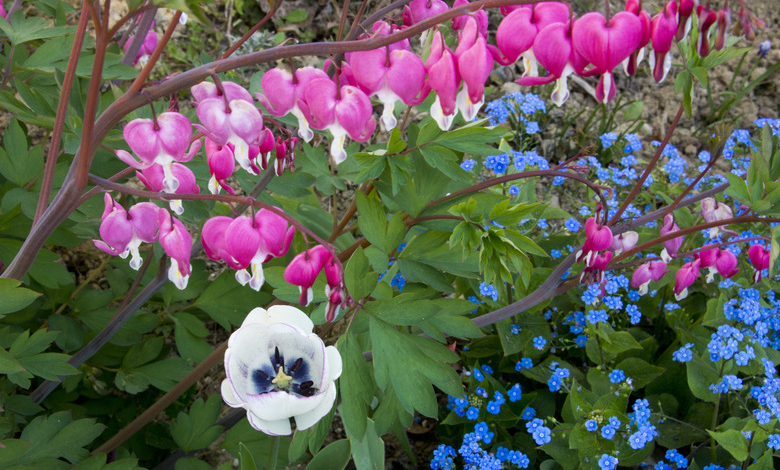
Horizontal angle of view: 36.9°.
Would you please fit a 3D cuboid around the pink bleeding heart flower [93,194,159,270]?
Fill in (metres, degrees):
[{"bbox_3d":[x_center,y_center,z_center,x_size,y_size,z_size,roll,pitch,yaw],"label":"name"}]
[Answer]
[{"bbox_3d":[-0.122,-0.002,0.540,0.028,0.031,0.015,-2,27,12],"label":"pink bleeding heart flower"}]

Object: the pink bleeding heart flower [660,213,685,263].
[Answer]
[{"bbox_3d":[0.193,0.002,0.800,0.013,0.029,0.023,-15,29,-15],"label":"pink bleeding heart flower"}]

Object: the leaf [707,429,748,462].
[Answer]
[{"bbox_3d":[0.176,0.110,0.610,0.022,0.007,0.020,21,45,22],"label":"leaf"}]

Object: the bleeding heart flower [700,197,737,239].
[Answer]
[{"bbox_3d":[0.194,-0.010,0.690,0.021,0.022,0.014,-3,30,-6],"label":"bleeding heart flower"}]

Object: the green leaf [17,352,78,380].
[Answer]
[{"bbox_3d":[-0.179,0.068,0.610,0.032,0.009,0.020,0,47,0],"label":"green leaf"}]

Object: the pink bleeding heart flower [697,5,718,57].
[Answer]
[{"bbox_3d":[0.144,-0.092,0.530,0.010,0.023,0.009,0,35,0],"label":"pink bleeding heart flower"}]

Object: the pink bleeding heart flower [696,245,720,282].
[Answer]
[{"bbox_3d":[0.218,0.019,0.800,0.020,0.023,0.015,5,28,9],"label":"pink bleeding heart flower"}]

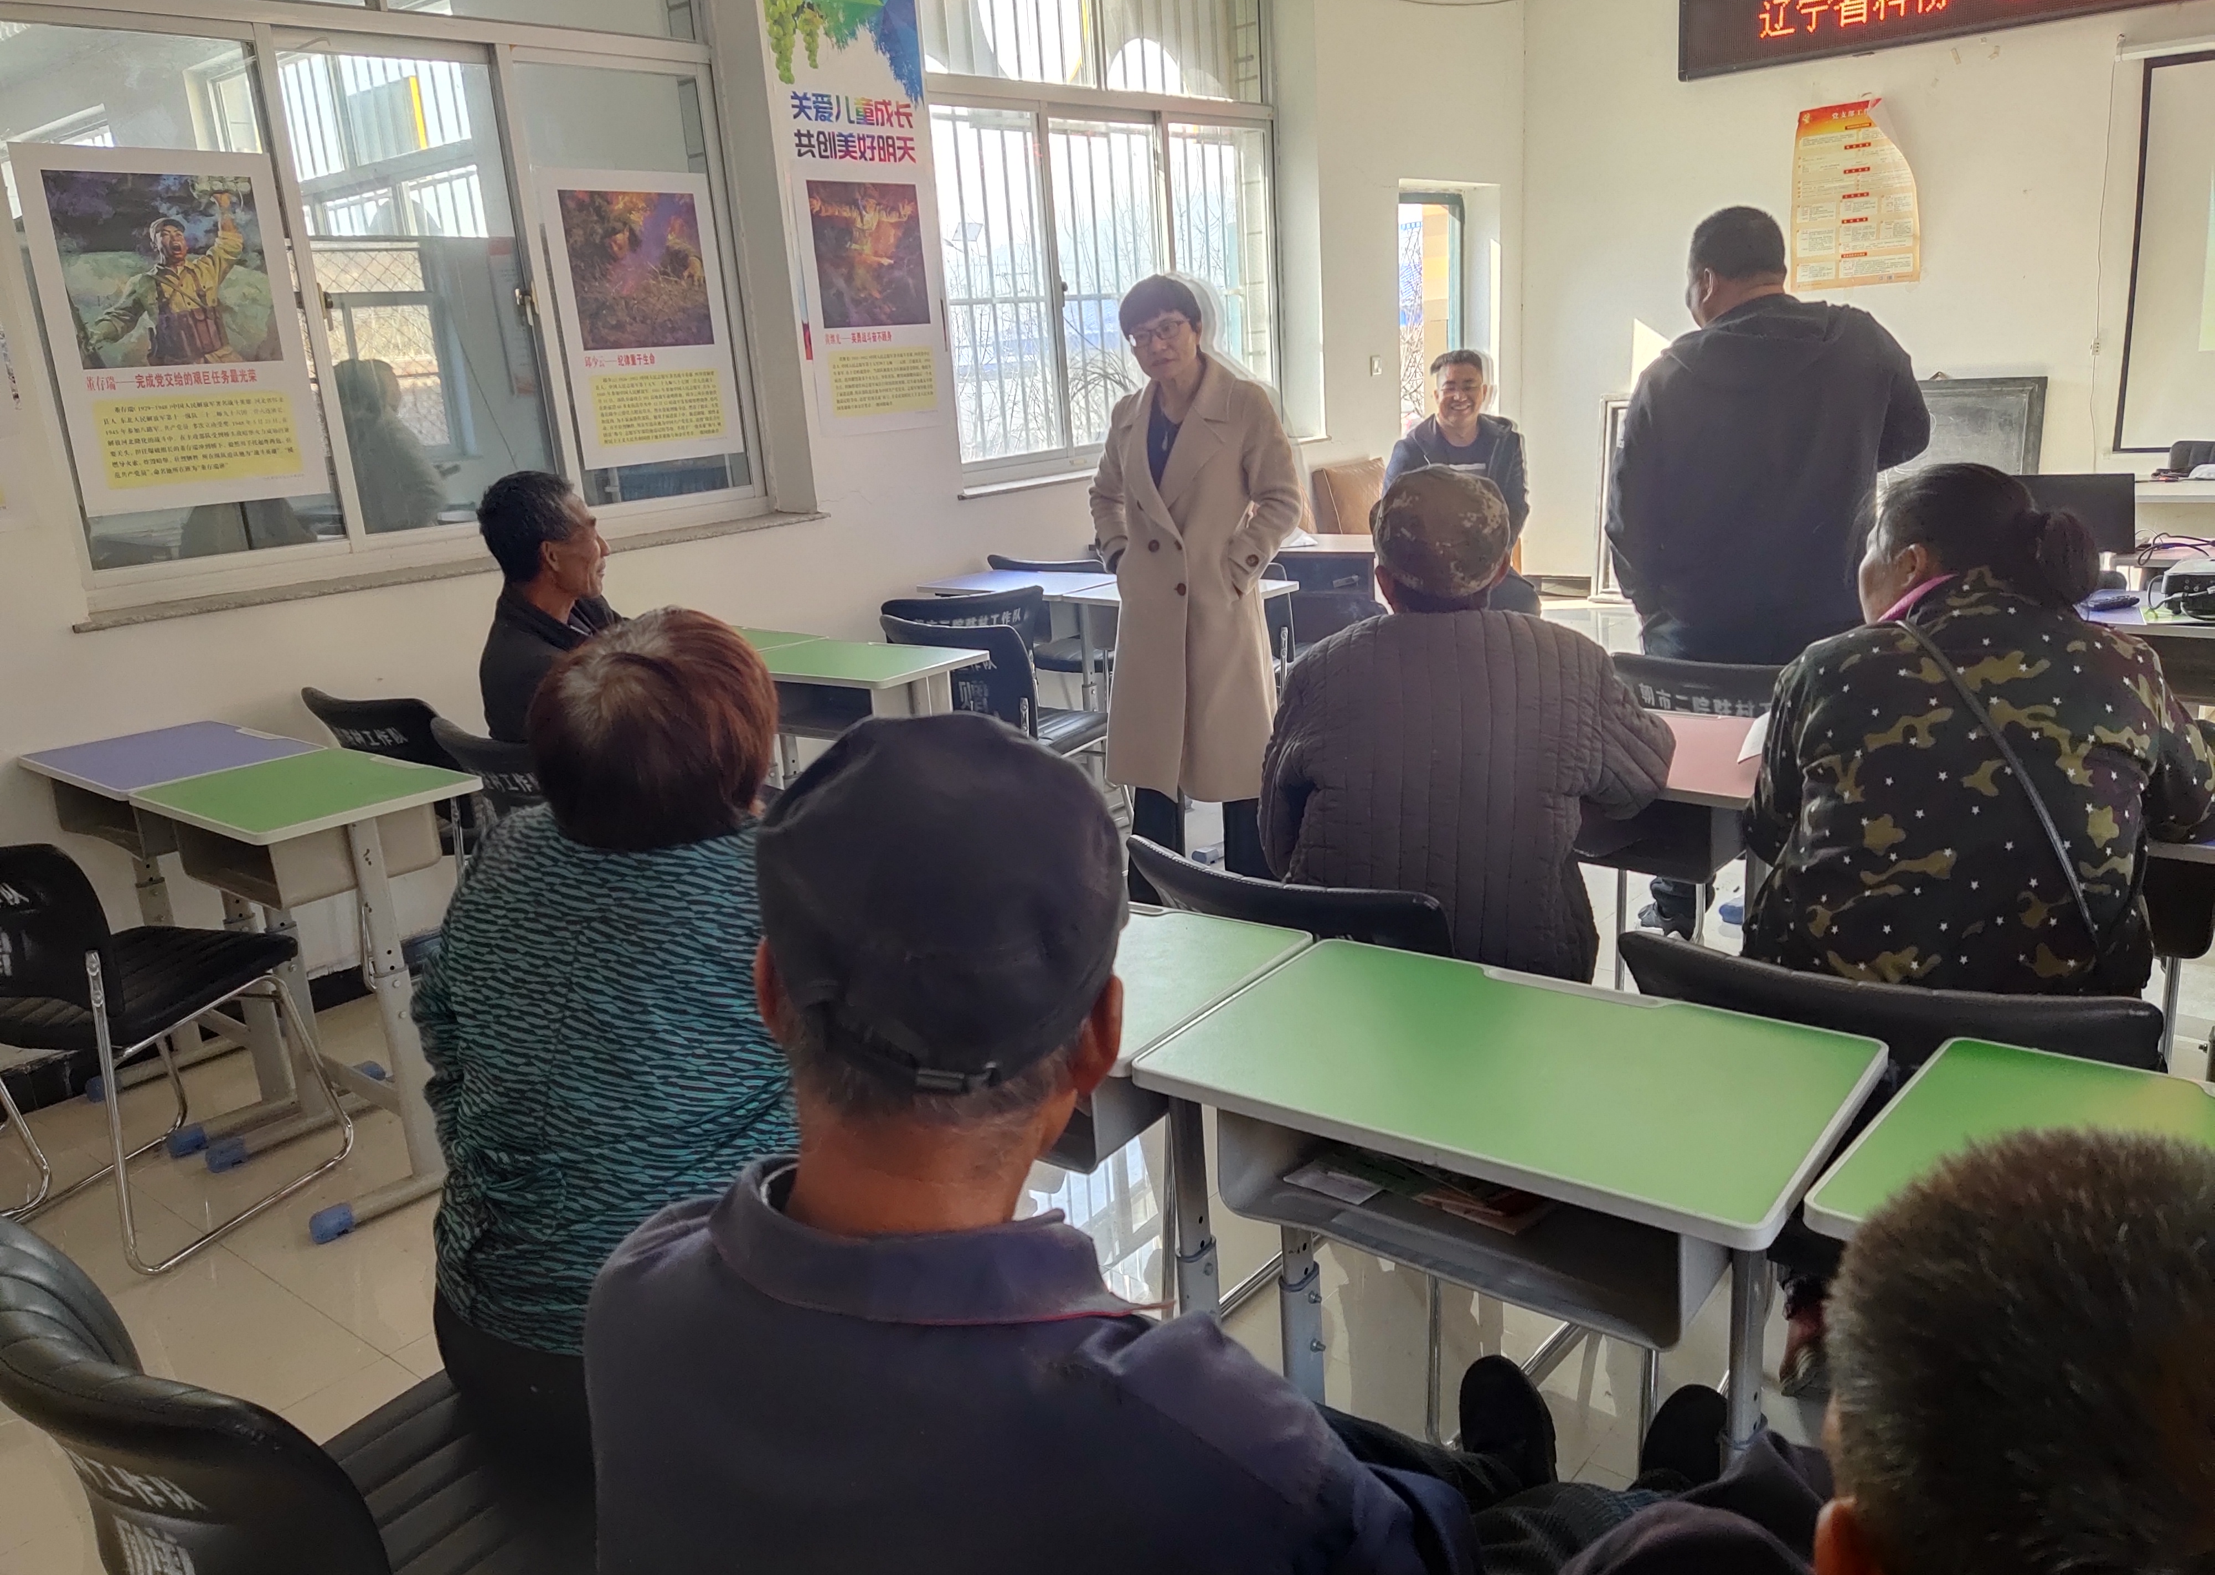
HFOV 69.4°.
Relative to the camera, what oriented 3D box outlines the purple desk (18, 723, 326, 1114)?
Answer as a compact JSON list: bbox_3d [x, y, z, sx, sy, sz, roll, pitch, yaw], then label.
[{"bbox_3d":[-1.964,0.301,3.473,0.610,0.757,0.425,9,20,39],"label":"purple desk"}]

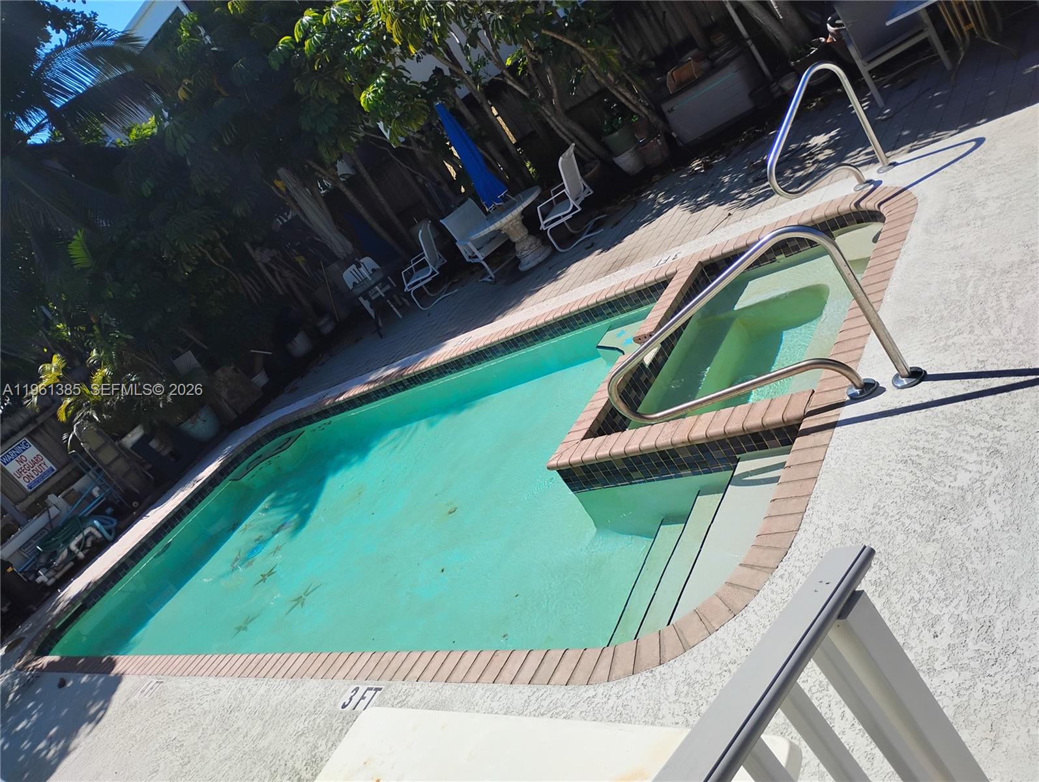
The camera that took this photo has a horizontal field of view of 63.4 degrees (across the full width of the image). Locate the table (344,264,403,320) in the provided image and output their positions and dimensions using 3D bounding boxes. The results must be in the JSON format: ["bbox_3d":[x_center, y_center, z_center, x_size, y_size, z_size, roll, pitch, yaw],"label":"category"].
[{"bbox_3d":[-1.932,-1.299,12.098,0.978,0.682,0.978,-34,18,0],"label":"table"}]

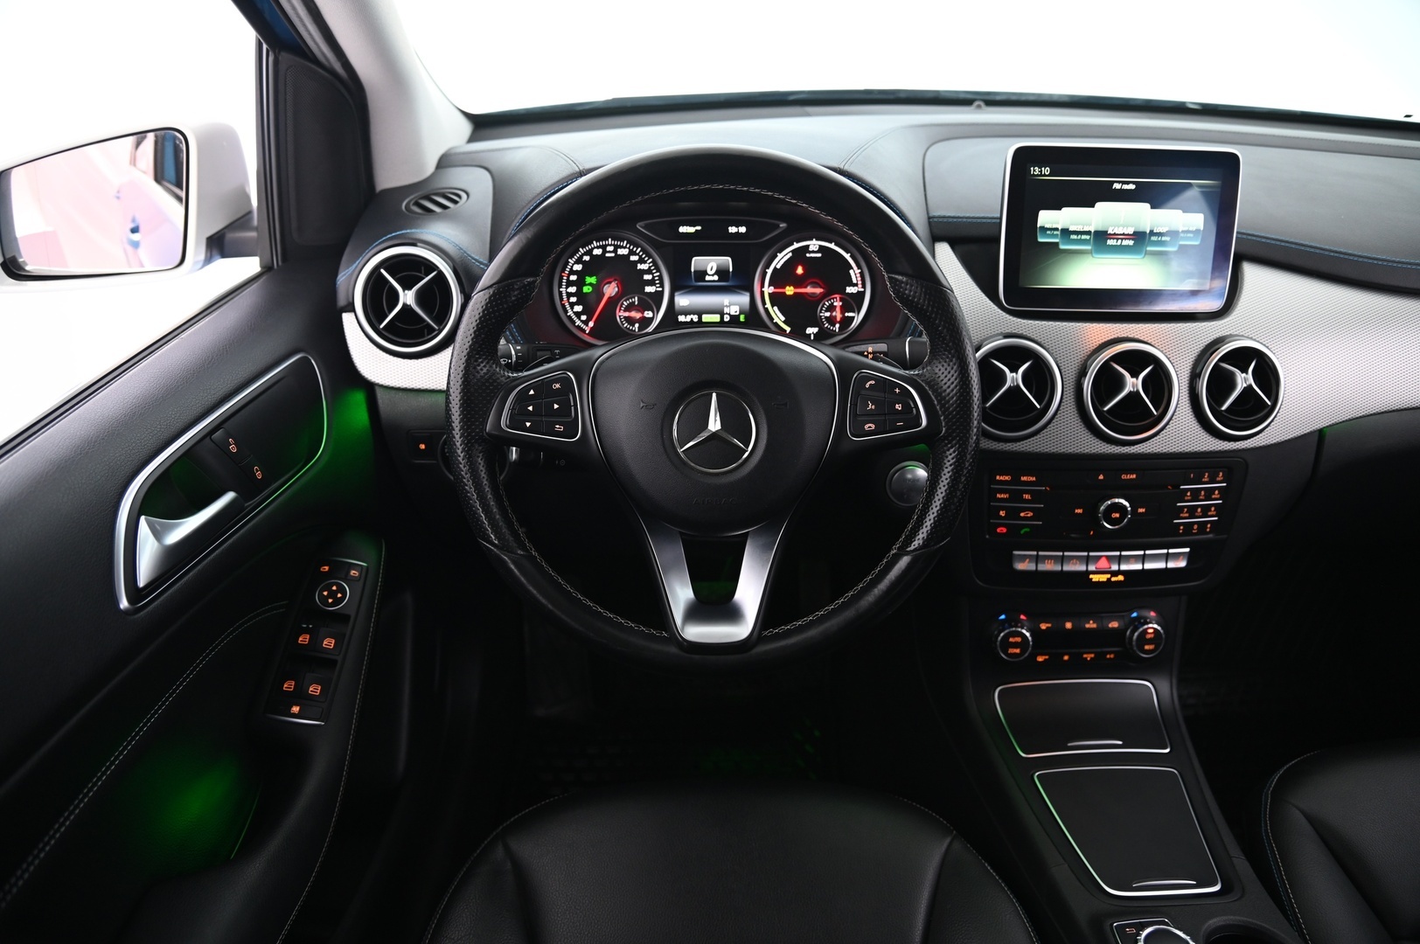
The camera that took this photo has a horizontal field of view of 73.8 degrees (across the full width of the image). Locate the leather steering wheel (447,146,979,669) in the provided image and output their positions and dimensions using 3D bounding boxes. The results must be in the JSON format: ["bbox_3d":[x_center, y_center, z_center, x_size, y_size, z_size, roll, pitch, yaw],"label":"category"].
[{"bbox_3d":[0.003,-0.042,0.682,0.373,0.366,0.085,0,5,0],"label":"leather steering wheel"}]

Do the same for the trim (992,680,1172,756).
[{"bbox_3d":[0.365,0.238,0.920,0.156,0.020,0.079,-1,52,-3],"label":"trim"}]

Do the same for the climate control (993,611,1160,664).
[{"bbox_3d":[0.363,0.164,0.939,0.166,0.053,0.032,-1,14,-3],"label":"climate control"}]

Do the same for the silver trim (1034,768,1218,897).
[{"bbox_3d":[0.370,0.312,0.826,0.136,0.014,0.128,-1,33,-3],"label":"silver trim"}]

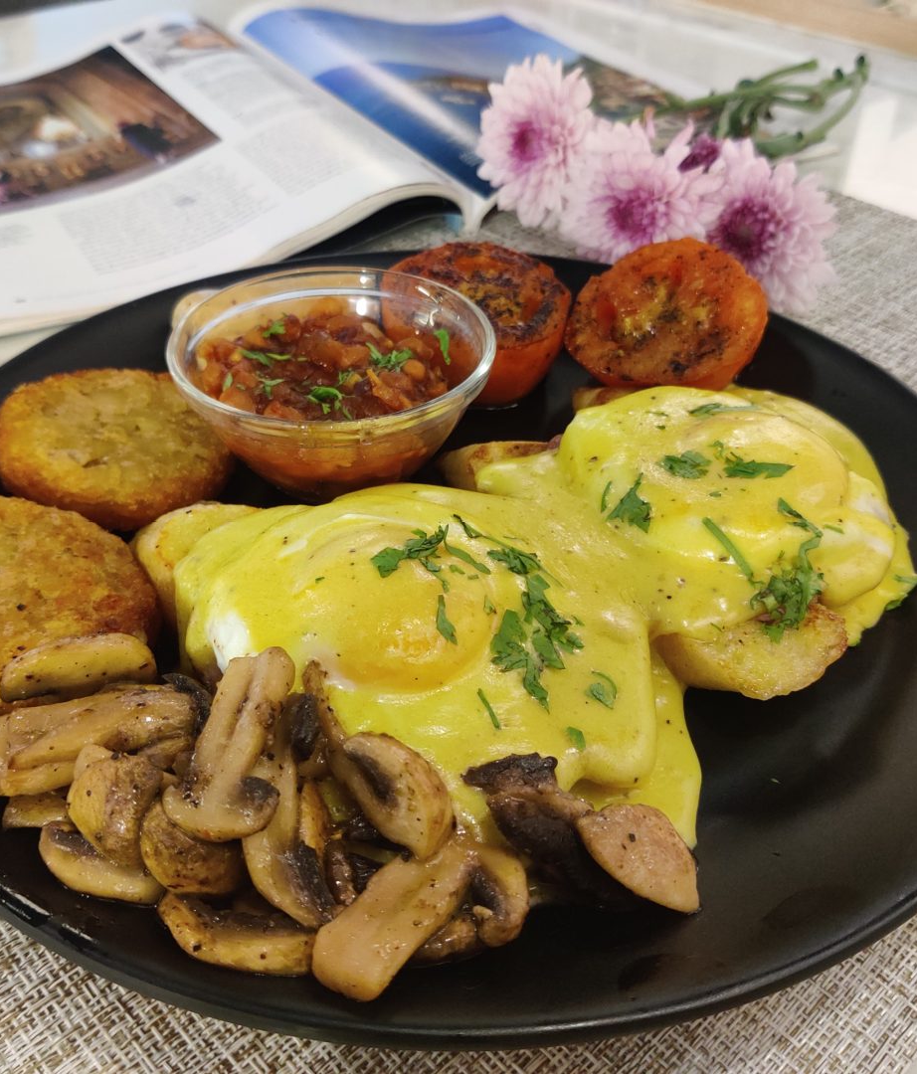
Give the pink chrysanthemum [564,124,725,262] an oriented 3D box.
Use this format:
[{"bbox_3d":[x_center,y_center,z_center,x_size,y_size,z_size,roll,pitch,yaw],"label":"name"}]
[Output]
[{"bbox_3d":[0.066,-0.123,0.404,0.061,0.061,0.038,16,31,17],"label":"pink chrysanthemum"}]

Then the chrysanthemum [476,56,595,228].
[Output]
[{"bbox_3d":[0.029,-0.150,0.422,0.040,0.065,0.063,-18,42,-38],"label":"chrysanthemum"}]

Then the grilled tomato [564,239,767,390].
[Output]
[{"bbox_3d":[0.062,-0.057,0.327,0.055,0.028,0.055,-11,55,8],"label":"grilled tomato"}]

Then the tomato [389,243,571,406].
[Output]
[{"bbox_3d":[0.004,-0.056,0.325,0.052,0.035,0.052,2,43,-2],"label":"tomato"}]

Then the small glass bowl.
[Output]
[{"bbox_3d":[-0.032,-0.033,0.287,0.081,0.040,0.081,1,39,-1],"label":"small glass bowl"}]

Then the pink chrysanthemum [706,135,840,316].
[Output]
[{"bbox_3d":[0.107,-0.105,0.382,0.059,0.061,0.038,25,36,27],"label":"pink chrysanthemum"}]

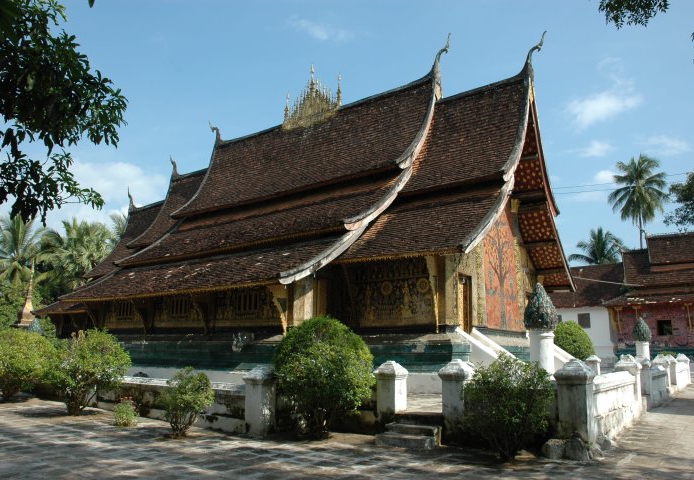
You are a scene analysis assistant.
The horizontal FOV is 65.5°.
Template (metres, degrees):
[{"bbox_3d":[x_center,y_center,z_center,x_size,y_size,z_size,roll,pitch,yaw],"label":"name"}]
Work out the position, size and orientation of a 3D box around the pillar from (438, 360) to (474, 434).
[{"bbox_3d":[1.902,2.726,9.342,0.500,1.270,0.500,-7,-14,35],"label":"pillar"}]

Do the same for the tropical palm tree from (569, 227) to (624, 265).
[{"bbox_3d":[25.143,5.701,53.868,6.200,14.000,6.200,1,-11,0],"label":"tropical palm tree"}]

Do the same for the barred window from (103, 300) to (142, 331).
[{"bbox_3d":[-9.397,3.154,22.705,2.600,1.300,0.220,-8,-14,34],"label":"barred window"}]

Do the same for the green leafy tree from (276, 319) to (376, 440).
[{"bbox_3d":[-0.420,2.580,10.149,1.870,2.220,1.800,1,-11,0],"label":"green leafy tree"}]

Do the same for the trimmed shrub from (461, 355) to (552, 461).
[{"bbox_3d":[2.407,2.457,7.941,1.326,1.455,1.326,-7,-14,35],"label":"trimmed shrub"}]

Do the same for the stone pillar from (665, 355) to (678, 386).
[{"bbox_3d":[13.619,5.574,22.691,0.550,1.450,0.550,-7,-14,35],"label":"stone pillar"}]

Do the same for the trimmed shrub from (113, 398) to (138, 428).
[{"bbox_3d":[-4.652,3.635,11.404,0.500,0.560,0.480,1,-11,0],"label":"trimmed shrub"}]

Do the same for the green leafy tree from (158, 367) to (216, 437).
[{"bbox_3d":[-2.998,3.002,10.053,1.070,1.300,1.000,1,-11,0],"label":"green leafy tree"}]

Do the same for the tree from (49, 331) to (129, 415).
[{"bbox_3d":[-6.199,3.096,12.782,1.989,1.931,1.989,-7,-14,35],"label":"tree"}]

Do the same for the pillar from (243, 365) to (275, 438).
[{"bbox_3d":[-1.644,2.944,9.965,0.449,1.260,0.449,-7,-14,35],"label":"pillar"}]

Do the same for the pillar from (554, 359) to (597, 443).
[{"bbox_3d":[3.999,2.866,9.456,0.550,1.480,0.550,-7,-14,35],"label":"pillar"}]

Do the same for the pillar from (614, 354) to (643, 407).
[{"bbox_3d":[7.414,3.688,14.159,0.632,1.342,0.632,-7,-14,35],"label":"pillar"}]

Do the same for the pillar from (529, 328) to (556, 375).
[{"bbox_3d":[4.771,2.833,13.074,0.643,1.314,0.643,-7,-14,35],"label":"pillar"}]

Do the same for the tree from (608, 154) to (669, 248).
[{"bbox_3d":[29.241,1.911,53.826,6.400,21.500,6.400,1,-11,0],"label":"tree"}]

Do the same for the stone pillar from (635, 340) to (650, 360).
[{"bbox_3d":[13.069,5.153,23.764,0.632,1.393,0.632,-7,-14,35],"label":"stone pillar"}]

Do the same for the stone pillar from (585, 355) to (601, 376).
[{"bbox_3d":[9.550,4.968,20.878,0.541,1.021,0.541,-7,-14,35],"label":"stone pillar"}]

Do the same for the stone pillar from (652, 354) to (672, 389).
[{"bbox_3d":[11.667,5.008,20.002,0.550,1.450,0.550,-7,-14,35],"label":"stone pillar"}]

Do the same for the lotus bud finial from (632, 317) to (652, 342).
[{"bbox_3d":[13.140,3.978,23.999,0.857,1.103,0.857,-7,-14,35],"label":"lotus bud finial"}]

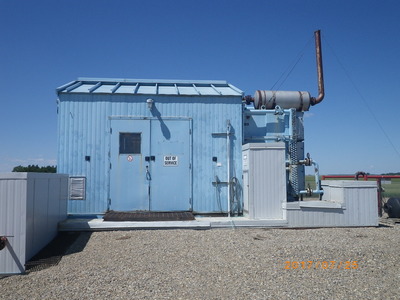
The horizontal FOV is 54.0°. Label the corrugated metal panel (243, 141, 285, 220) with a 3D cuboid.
[{"bbox_3d":[1.466,0.731,9.280,0.820,1.695,0.850,1,-4,-5],"label":"corrugated metal panel"}]

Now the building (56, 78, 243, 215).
[{"bbox_3d":[-1.286,-0.159,11.084,4.310,3.550,3.950,1,-4,-5],"label":"building"}]

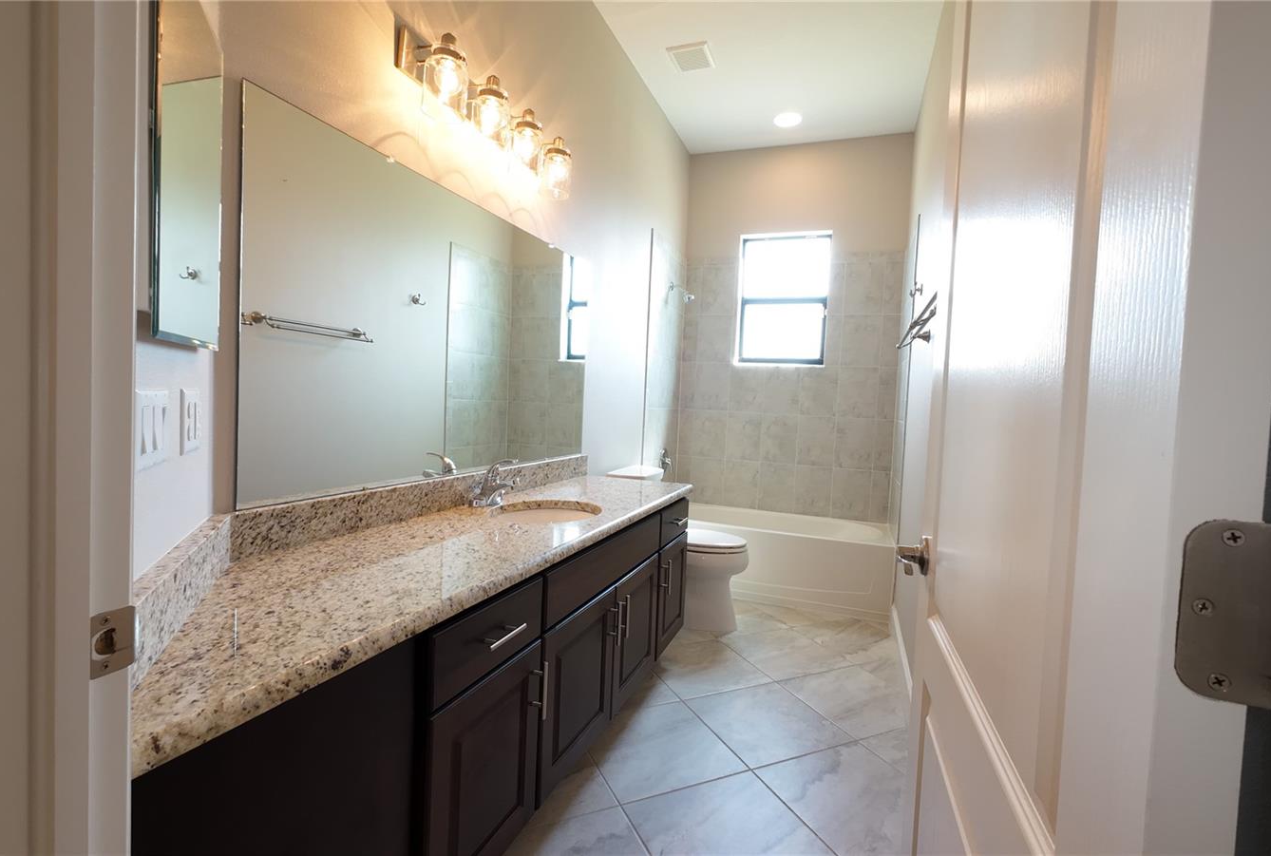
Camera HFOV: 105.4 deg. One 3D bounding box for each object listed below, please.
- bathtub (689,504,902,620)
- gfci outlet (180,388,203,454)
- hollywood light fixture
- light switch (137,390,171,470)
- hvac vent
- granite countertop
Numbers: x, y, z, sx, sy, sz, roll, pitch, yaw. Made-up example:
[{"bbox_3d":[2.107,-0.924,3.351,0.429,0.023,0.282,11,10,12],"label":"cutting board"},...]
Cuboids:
[{"bbox_3d":[0.945,0.912,3.523,1.618,0.462,0.705,3,3,17],"label":"bathtub"},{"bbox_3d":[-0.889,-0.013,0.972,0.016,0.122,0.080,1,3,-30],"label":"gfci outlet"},{"bbox_3d":[-0.492,-1.096,1.767,0.189,0.275,0.732,4,3,24],"label":"hollywood light fixture"},{"bbox_3d":[-0.802,0.000,0.806,0.014,0.122,0.145,1,3,-30],"label":"light switch"},{"bbox_3d":[0.326,-2.150,2.823,0.227,0.020,0.232,3,3,17],"label":"hvac vent"},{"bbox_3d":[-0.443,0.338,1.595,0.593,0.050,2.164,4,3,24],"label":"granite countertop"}]

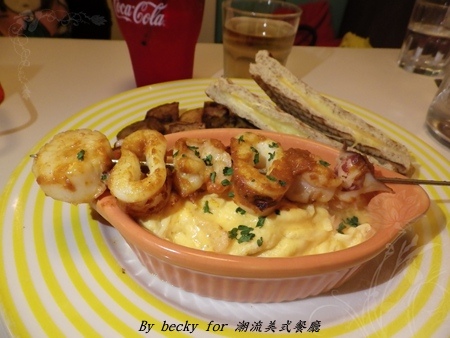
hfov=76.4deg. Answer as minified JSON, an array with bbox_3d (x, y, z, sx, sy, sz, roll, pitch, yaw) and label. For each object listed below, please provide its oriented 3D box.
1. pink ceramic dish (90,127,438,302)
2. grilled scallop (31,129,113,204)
[{"bbox_3d":[0.011,0.022,0.176,0.205,0.042,0.118,4,37,2],"label":"pink ceramic dish"},{"bbox_3d":[-0.080,-0.001,0.153,0.037,0.018,0.037,3,44,-2],"label":"grilled scallop"}]

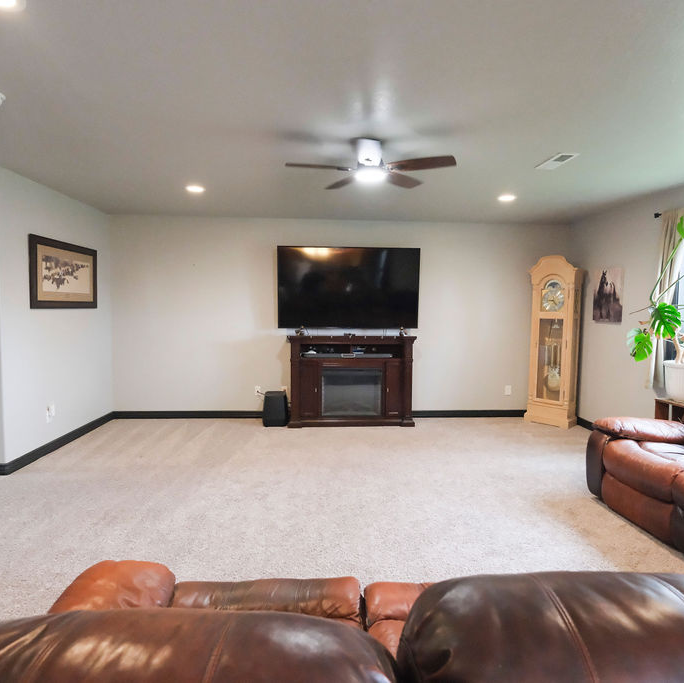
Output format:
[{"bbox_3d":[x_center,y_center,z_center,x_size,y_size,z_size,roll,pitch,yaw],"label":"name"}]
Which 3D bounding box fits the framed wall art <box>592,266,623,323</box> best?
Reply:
[{"bbox_3d":[2.820,-0.495,4.545,0.030,0.565,0.430,0,4,-3],"label":"framed wall art"}]

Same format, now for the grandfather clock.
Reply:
[{"bbox_3d":[2.514,-0.006,5.078,0.515,1.980,0.295,4,5,45],"label":"grandfather clock"}]

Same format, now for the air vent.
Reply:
[{"bbox_3d":[1.566,-1.307,3.128,0.147,0.020,0.320,0,4,-3],"label":"air vent"}]

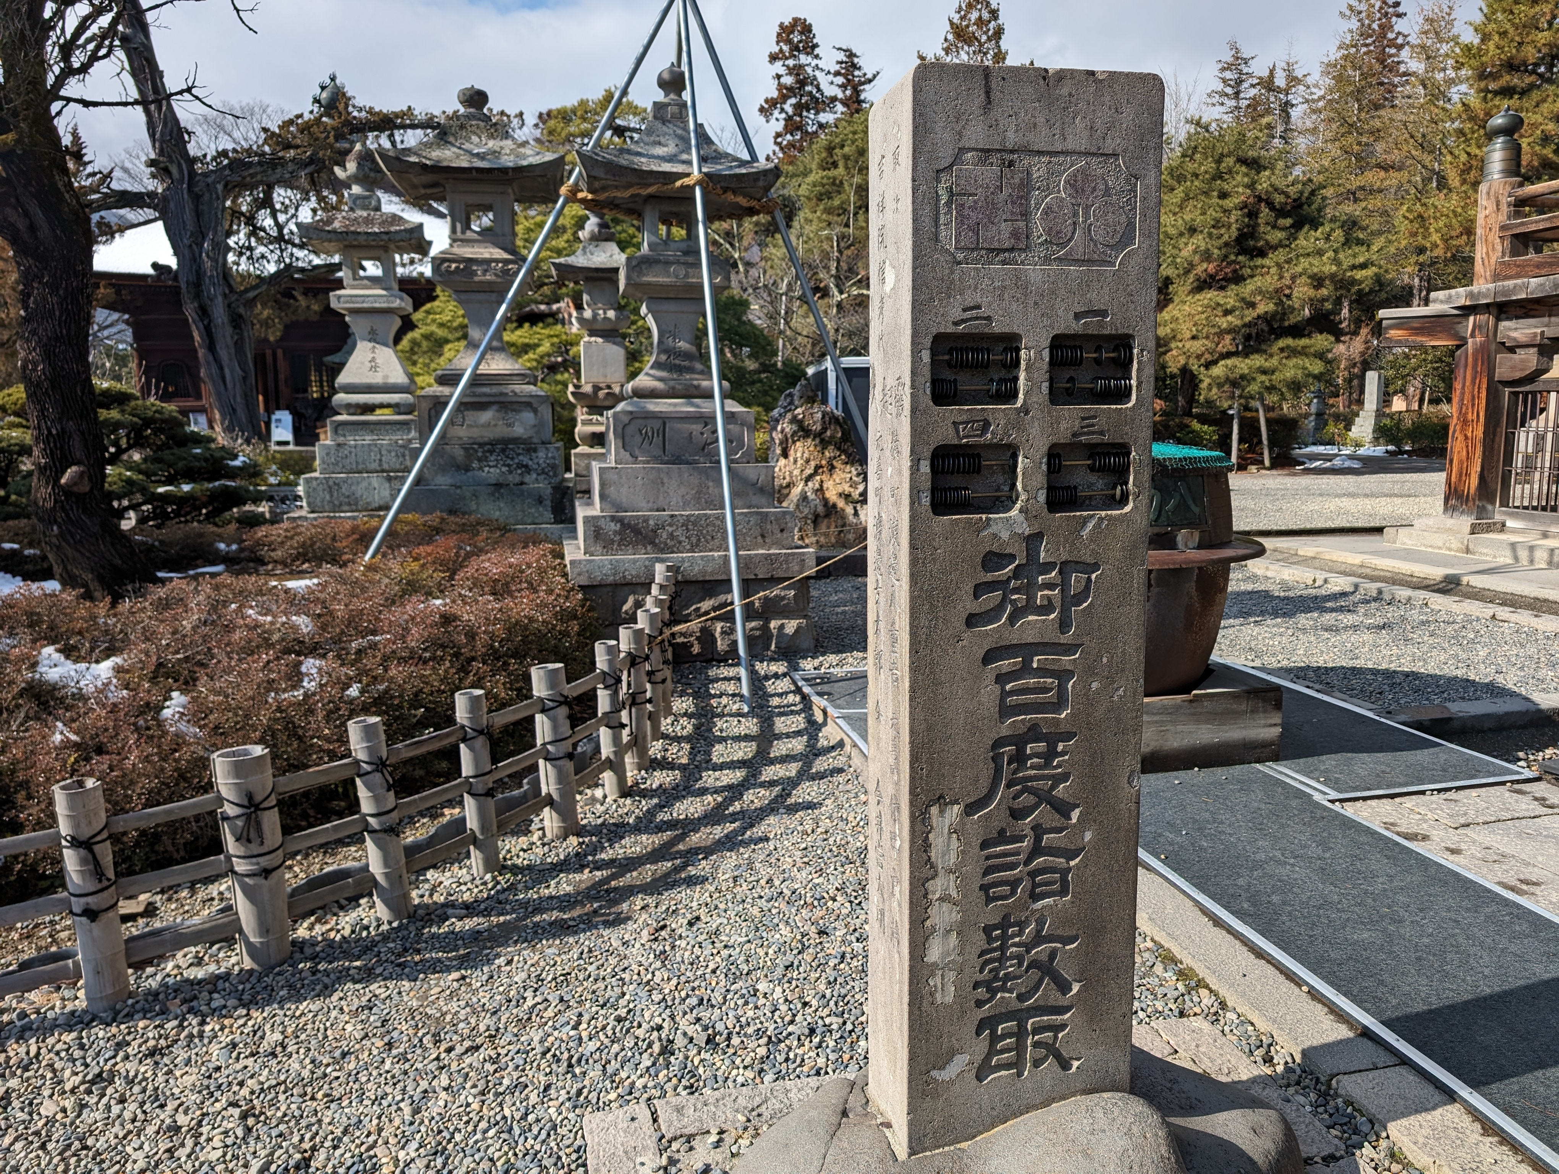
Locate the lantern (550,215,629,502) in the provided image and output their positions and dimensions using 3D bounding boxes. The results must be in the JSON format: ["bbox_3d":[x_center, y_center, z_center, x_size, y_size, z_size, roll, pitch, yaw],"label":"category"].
[{"bbox_3d":[-1.666,-2.100,9.868,0.740,2.549,0.740,-2,9,-13],"label":"lantern"}]

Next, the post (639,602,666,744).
[{"bbox_3d":[-0.579,0.406,4.940,0.103,0.605,0.103,-1,9,6],"label":"post"}]

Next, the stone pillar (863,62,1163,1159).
[{"bbox_3d":[0.438,0.087,2.129,0.465,2.008,0.264,-2,8,-11],"label":"stone pillar"}]

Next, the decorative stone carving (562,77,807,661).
[{"bbox_3d":[-0.692,-1.492,7.157,1.500,3.710,1.500,-2,9,-13],"label":"decorative stone carving"}]

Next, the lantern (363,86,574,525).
[{"bbox_3d":[-2.212,-2.074,8.094,1.280,3.166,1.280,-2,9,-13],"label":"lantern"}]

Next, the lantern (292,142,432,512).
[{"bbox_3d":[-3.367,-2.118,8.967,1.100,2.972,1.100,-2,9,-13],"label":"lantern"}]

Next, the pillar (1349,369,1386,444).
[{"bbox_3d":[18.591,-5.605,34.000,0.900,2.400,1.000,-5,9,-25],"label":"pillar"}]

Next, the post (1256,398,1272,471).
[{"bbox_3d":[10.307,-3.287,23.000,0.120,1.600,0.120,-7,9,25],"label":"post"}]

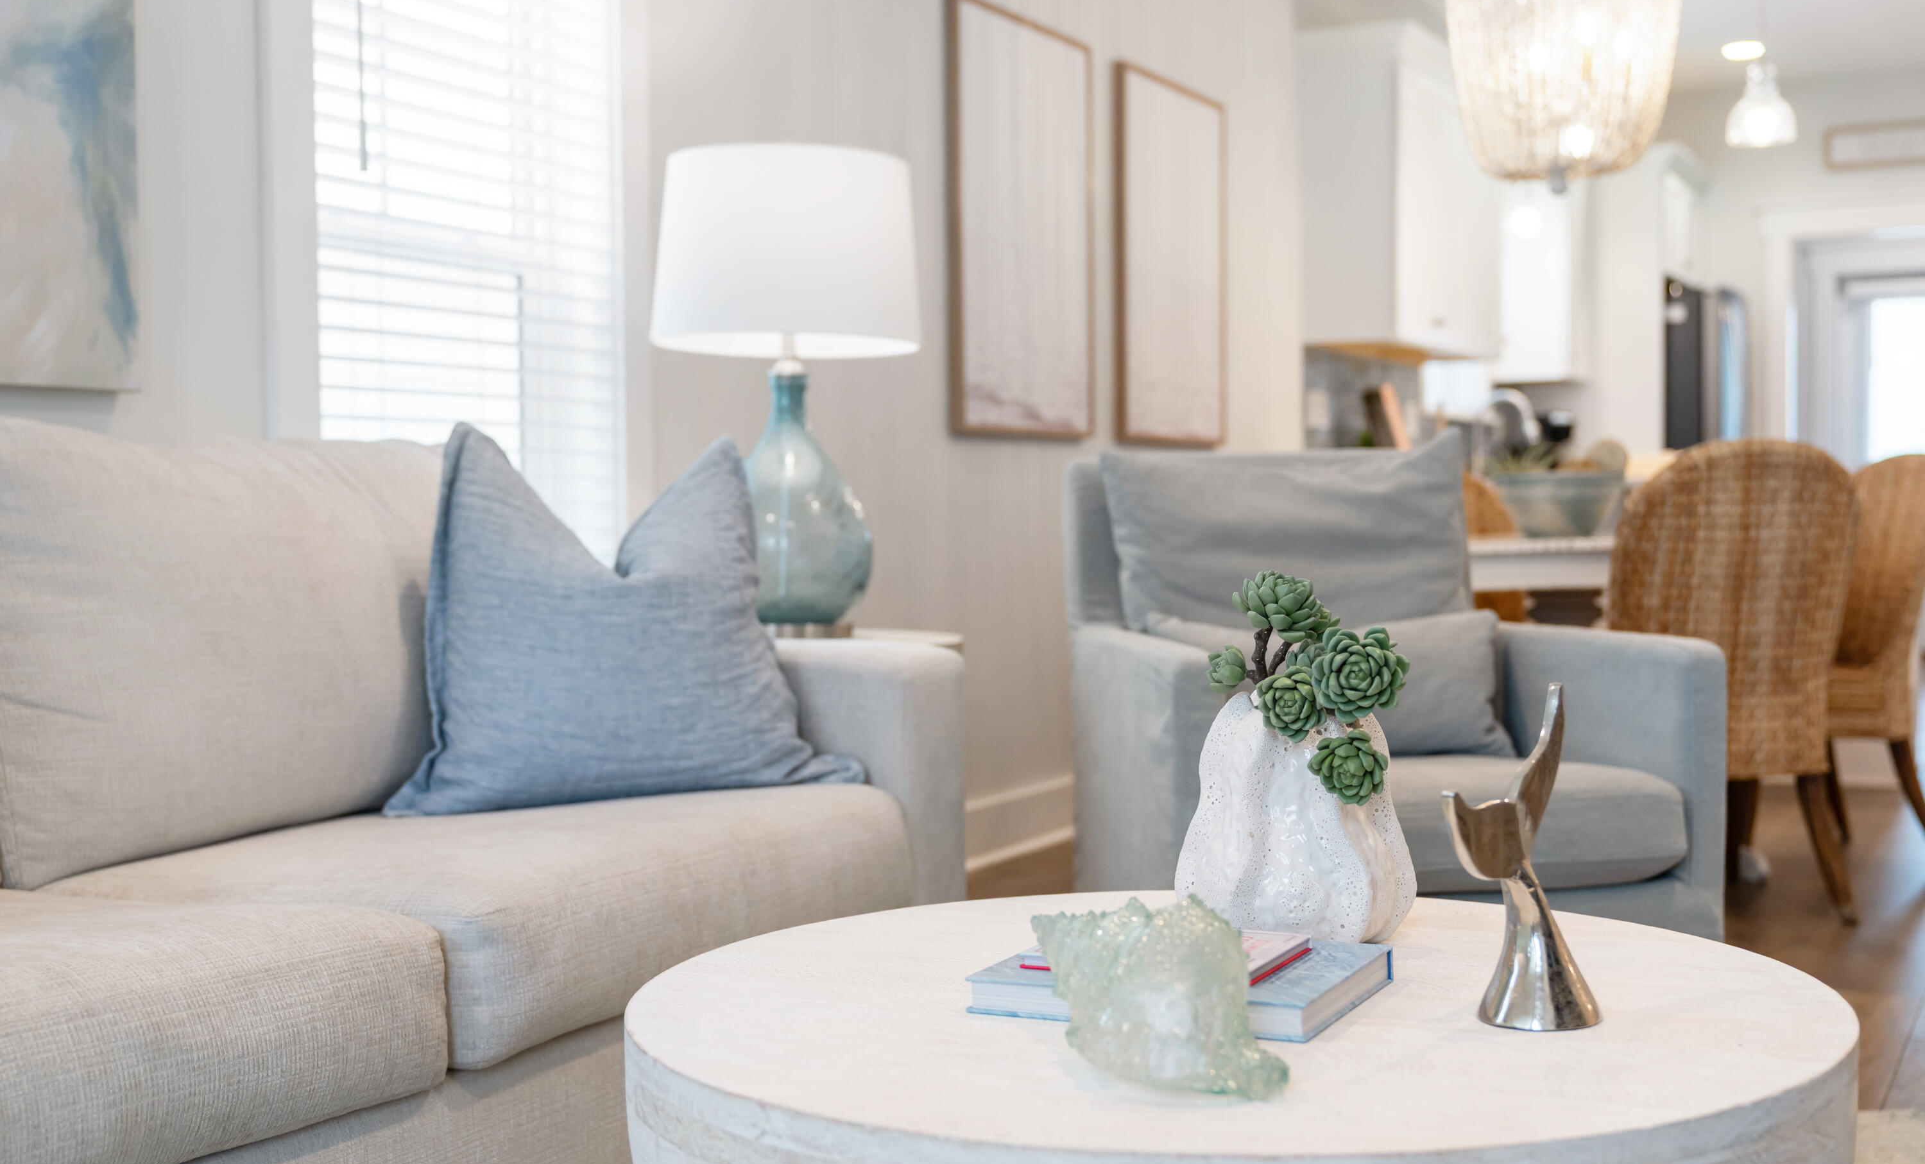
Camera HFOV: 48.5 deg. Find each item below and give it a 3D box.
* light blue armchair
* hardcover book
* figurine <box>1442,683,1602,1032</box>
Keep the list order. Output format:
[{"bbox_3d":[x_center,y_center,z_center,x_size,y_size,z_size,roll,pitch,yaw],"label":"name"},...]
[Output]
[{"bbox_3d":[0.669,0.252,3.604,0.845,0.950,0.870,-1,2,-8],"label":"light blue armchair"},{"bbox_3d":[0.197,0.350,1.880,0.302,0.030,0.252,1,2,25],"label":"hardcover book"},{"bbox_3d":[0.467,0.228,1.776,0.150,0.276,0.105,-2,3,-38],"label":"figurine"}]

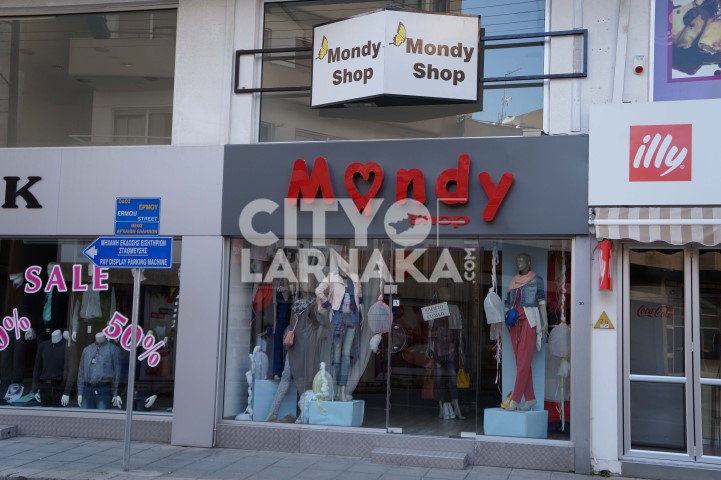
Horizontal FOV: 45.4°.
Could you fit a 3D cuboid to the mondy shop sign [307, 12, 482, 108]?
[{"bbox_3d":[0.336,-2.065,9.770,1.967,0.995,0.422,0,-6,14],"label":"mondy shop sign"}]

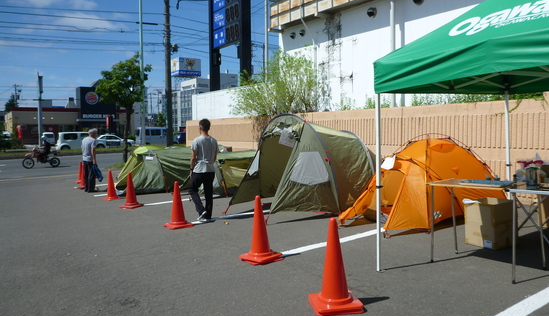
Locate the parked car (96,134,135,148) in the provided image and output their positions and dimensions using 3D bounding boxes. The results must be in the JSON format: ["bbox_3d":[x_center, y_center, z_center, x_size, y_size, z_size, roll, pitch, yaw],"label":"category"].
[{"bbox_3d":[-16.300,-1.520,43.800,4.500,1.470,1.720,-4,4,-35],"label":"parked car"}]

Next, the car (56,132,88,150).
[{"bbox_3d":[-16.400,-1.330,38.100,3.850,1.650,1.690,-4,4,-35],"label":"car"}]

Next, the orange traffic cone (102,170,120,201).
[{"bbox_3d":[-3.912,0.650,10.687,0.380,0.700,0.380,0,2,30],"label":"orange traffic cone"}]

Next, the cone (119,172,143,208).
[{"bbox_3d":[-2.967,0.667,9.207,0.380,0.700,0.380,0,2,30],"label":"cone"}]

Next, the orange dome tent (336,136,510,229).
[{"bbox_3d":[2.560,0.280,7.170,3.050,1.280,1.750,-4,3,-31],"label":"orange dome tent"}]

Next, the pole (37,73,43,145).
[{"bbox_3d":[-20.606,-4.170,39.000,0.380,6.800,0.380,-2,3,-36],"label":"pole"}]

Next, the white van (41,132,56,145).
[{"bbox_3d":[-28.800,-2.260,56.300,1.550,1.900,3.500,-4,4,-35],"label":"white van"}]

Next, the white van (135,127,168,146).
[{"bbox_3d":[-10.360,-1.823,39.500,3.400,1.900,1.480,-2,3,-36],"label":"white van"}]

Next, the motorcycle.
[{"bbox_3d":[-13.800,0.010,26.300,2.080,1.200,0.800,-4,4,-35],"label":"motorcycle"}]

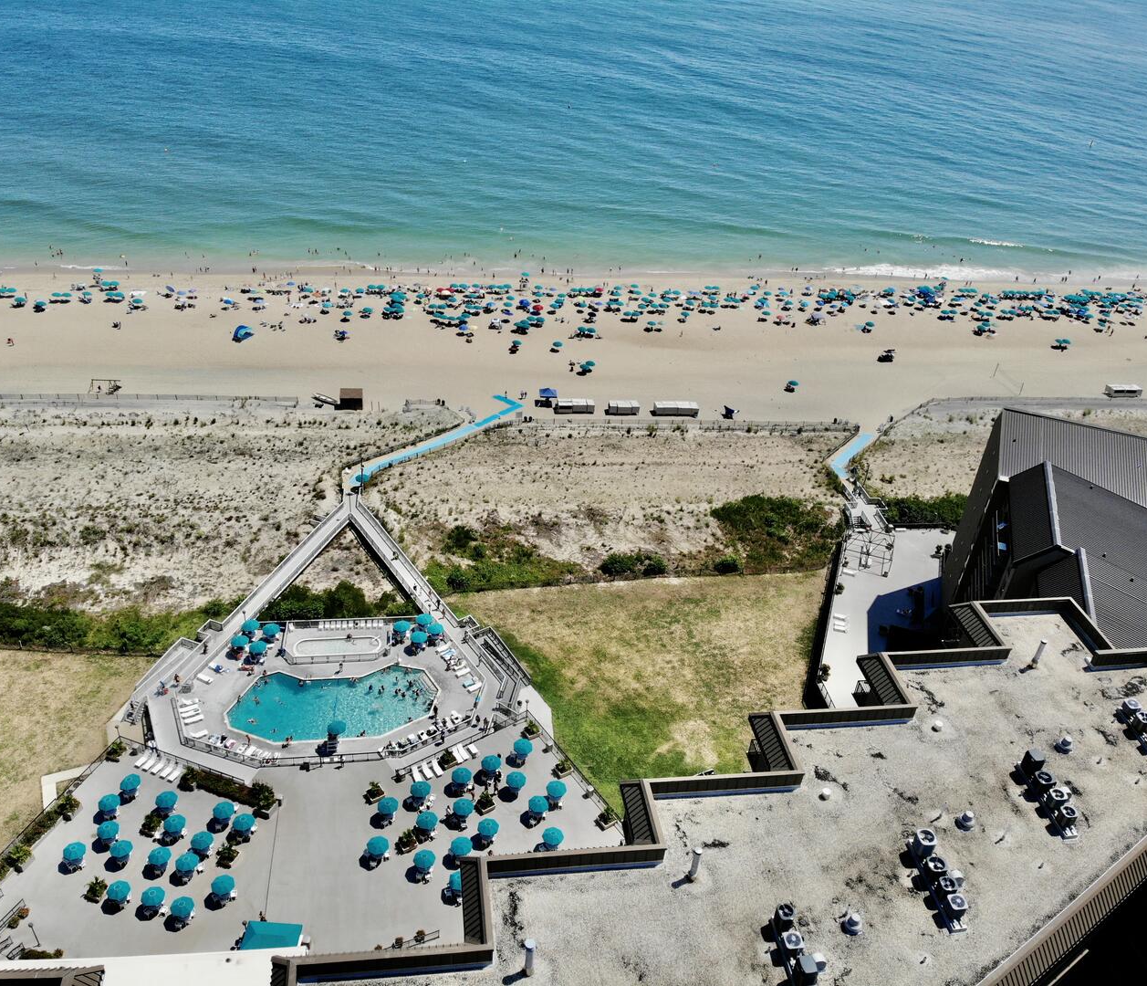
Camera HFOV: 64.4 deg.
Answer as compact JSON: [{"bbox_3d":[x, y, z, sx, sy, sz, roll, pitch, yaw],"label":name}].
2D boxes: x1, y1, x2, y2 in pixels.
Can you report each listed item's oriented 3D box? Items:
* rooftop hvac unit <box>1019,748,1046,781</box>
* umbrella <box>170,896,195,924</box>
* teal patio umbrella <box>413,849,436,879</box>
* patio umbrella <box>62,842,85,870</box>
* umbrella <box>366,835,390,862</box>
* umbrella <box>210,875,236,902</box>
[{"bbox_3d":[28.584,16.733,56.590,0.770,1.350,0.770,-1,35,-9],"label":"rooftop hvac unit"},{"bbox_3d":[-35.755,38.567,83.775,2.150,2.500,2.150,-1,35,-9],"label":"umbrella"},{"bbox_3d":[-14.555,36.619,89.426,2.150,2.500,2.150,-1,35,-9],"label":"teal patio umbrella"},{"bbox_3d":[-47.643,34.894,87.485,2.150,2.500,2.150,-1,35,-9],"label":"patio umbrella"},{"bbox_3d":[-19.321,35.511,90.386,2.150,2.500,2.150,-1,35,-9],"label":"umbrella"},{"bbox_3d":[-32.847,37.413,85.830,2.150,2.500,2.150,-1,35,-9],"label":"umbrella"}]

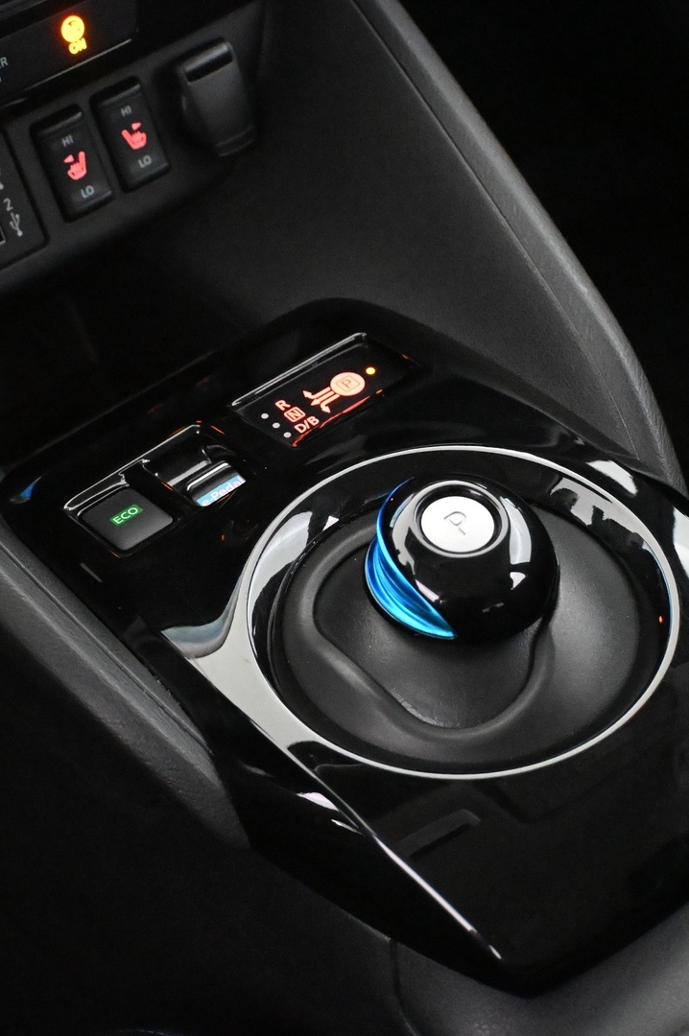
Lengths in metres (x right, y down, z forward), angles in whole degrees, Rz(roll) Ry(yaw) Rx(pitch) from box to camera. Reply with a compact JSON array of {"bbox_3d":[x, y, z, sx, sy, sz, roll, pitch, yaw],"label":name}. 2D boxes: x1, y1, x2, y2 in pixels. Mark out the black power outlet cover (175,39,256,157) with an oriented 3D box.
[{"bbox_3d":[-0.046,-0.148,0.623,0.023,0.037,0.016,-33,30,-24],"label":"black power outlet cover"}]

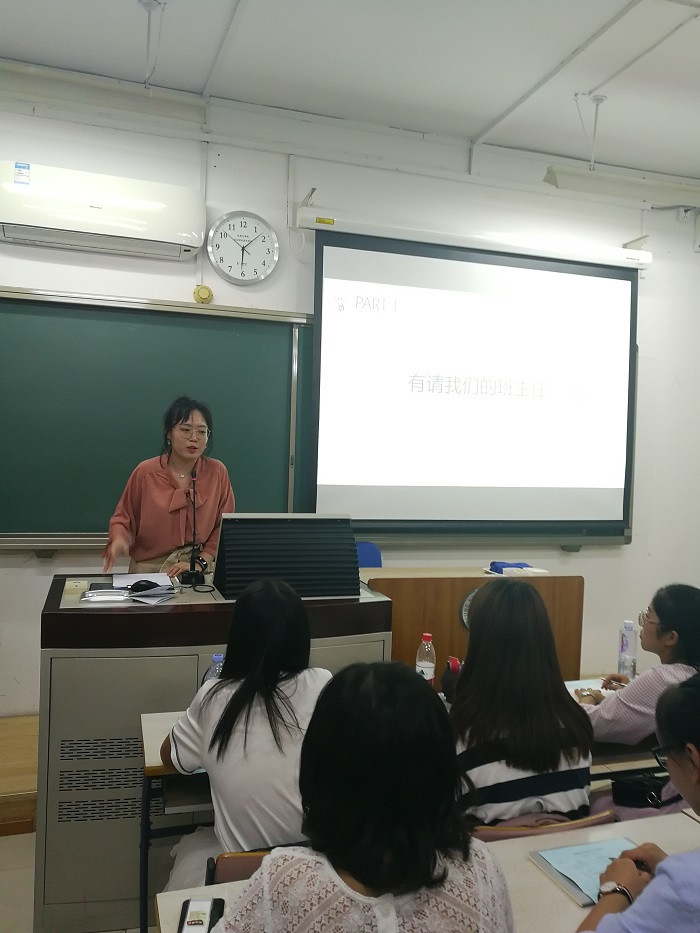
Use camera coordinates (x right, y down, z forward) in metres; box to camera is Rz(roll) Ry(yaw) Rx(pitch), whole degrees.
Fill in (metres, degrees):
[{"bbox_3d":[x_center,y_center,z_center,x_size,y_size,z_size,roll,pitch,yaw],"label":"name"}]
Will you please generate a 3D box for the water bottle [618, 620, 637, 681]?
[{"bbox_3d":[0.970,0.644,2.545,0.064,0.212,0.064,1,1,-17],"label":"water bottle"}]

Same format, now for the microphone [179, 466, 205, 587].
[{"bbox_3d":[-0.611,0.233,2.840,0.095,0.434,0.125,1,1,-17],"label":"microphone"}]

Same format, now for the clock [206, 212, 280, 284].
[{"bbox_3d":[-0.576,-1.181,3.938,0.388,0.388,0.050,1,1,-17],"label":"clock"}]

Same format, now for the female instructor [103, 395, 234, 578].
[{"bbox_3d":[-0.776,0.497,3.110,0.530,1.590,0.420,1,1,-19],"label":"female instructor"}]

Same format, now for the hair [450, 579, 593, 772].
[{"bbox_3d":[0.415,0.489,1.760,0.310,0.410,0.270,1,1,-17],"label":"hair"}]

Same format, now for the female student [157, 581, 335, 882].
[{"bbox_3d":[-0.226,0.865,1.650,0.430,1.210,0.580,1,1,-17],"label":"female student"}]

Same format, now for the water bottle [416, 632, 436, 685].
[{"bbox_3d":[0.236,0.624,2.250,0.063,0.223,0.063,1,1,-17],"label":"water bottle"}]

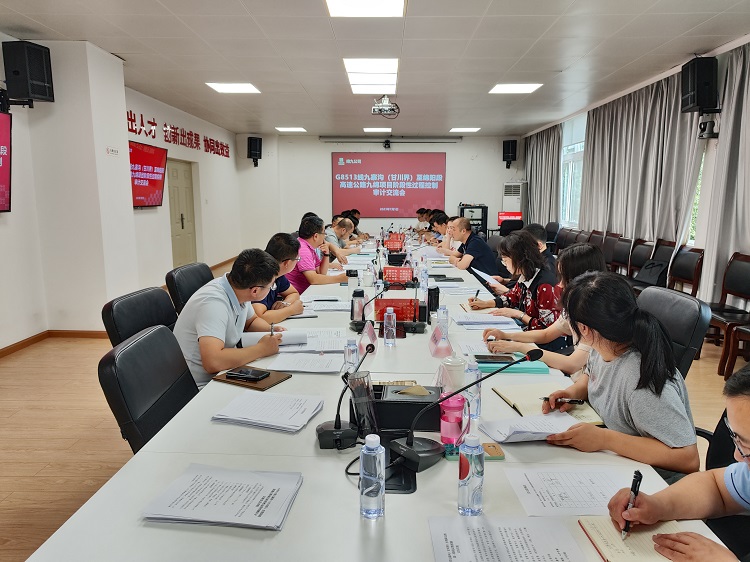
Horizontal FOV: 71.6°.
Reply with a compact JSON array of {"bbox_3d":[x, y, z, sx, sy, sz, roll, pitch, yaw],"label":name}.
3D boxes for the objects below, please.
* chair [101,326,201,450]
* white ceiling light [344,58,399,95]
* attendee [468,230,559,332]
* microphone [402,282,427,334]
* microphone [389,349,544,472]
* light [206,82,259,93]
[{"bbox_3d":[-0.531,0.674,1.777,0.640,0.980,0.600,-1,8,-4],"label":"chair"},{"bbox_3d":[-0.021,-2.571,6.585,0.600,0.050,1.800,0,8,1],"label":"white ceiling light"},{"bbox_3d":[0.882,0.329,3.095,0.580,1.245,0.560,0,9,-1],"label":"attendee"},{"bbox_3d":[0.216,0.126,2.775,0.120,0.230,0.360,0,9,3],"label":"microphone"},{"bbox_3d":[0.253,0.323,1.377,0.430,0.280,0.140,-2,8,-14],"label":"microphone"},{"bbox_3d":[-1.926,-2.655,7.145,0.600,0.050,0.600,0,8,1],"label":"light"}]

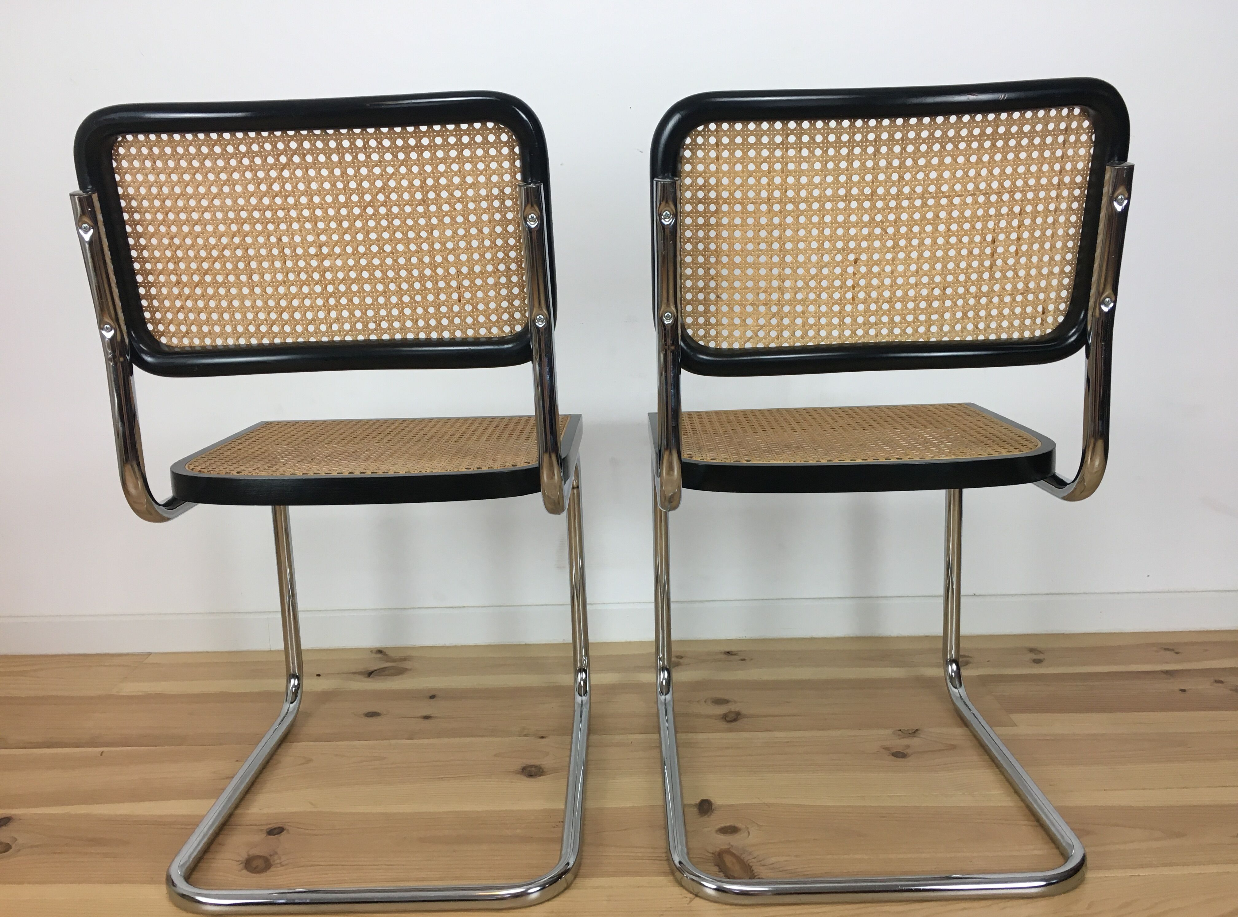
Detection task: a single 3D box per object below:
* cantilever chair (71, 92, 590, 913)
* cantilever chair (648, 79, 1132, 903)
[{"bbox_3d":[-0.284,0.030,1.269,0.466,0.814,0.547,-2,10,0],"label":"cantilever chair"},{"bbox_3d":[0.272,0.015,1.262,0.466,0.814,0.547,-2,10,1],"label":"cantilever chair"}]

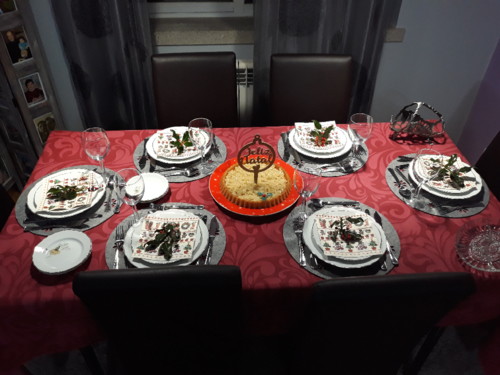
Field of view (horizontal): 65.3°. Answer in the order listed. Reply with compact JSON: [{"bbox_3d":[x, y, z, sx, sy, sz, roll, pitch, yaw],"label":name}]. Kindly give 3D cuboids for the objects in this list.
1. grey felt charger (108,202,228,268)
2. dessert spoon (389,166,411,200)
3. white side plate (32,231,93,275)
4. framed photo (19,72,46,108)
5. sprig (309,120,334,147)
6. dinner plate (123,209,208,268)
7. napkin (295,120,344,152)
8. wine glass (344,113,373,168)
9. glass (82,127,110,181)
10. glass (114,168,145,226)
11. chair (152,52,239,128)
[{"bbox_3d":[-0.261,0.176,1.224,0.373,0.004,0.373,-2,42,-4],"label":"grey felt charger"},{"bbox_3d":[0.554,-0.024,1.458,0.038,0.020,0.175,-2,42,-4],"label":"dessert spoon"},{"bbox_3d":[-0.562,0.197,1.179,0.172,0.021,0.172,-2,42,-4],"label":"white side plate"},{"bbox_3d":[-1.094,-0.491,1.980,0.010,0.150,0.100,28,47,29],"label":"framed photo"},{"bbox_3d":[0.289,-0.216,1.574,0.100,0.045,0.125,-2,42,-4],"label":"sprig"},{"bbox_3d":[-0.255,0.169,1.212,0.257,0.026,0.257,-2,42,-4],"label":"dinner plate"},{"bbox_3d":[0.284,-0.217,1.602,0.167,0.022,0.167,-2,42,-4],"label":"napkin"},{"bbox_3d":[0.415,-0.176,1.490,0.085,0.200,0.085,-2,42,-4],"label":"wine glass"},{"bbox_3d":[-0.559,-0.116,1.447,0.090,0.195,0.090,-1,40,-2],"label":"glass"},{"bbox_3d":[-0.365,0.034,1.231,0.087,0.200,0.087,-2,42,-4],"label":"glass"},{"bbox_3d":[-0.266,-0.128,2.029,0.430,0.970,0.520,-2,40,-3],"label":"chair"}]

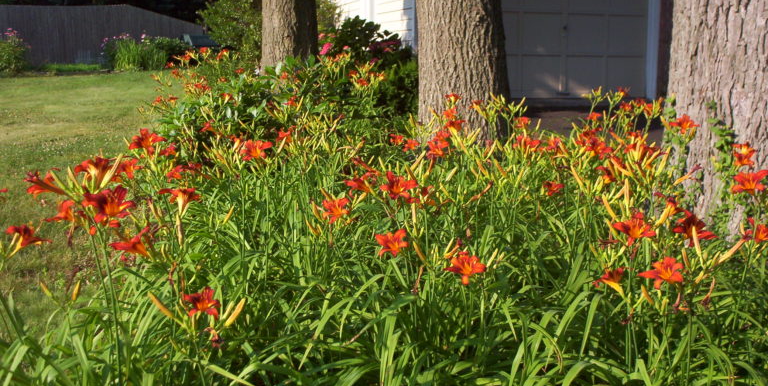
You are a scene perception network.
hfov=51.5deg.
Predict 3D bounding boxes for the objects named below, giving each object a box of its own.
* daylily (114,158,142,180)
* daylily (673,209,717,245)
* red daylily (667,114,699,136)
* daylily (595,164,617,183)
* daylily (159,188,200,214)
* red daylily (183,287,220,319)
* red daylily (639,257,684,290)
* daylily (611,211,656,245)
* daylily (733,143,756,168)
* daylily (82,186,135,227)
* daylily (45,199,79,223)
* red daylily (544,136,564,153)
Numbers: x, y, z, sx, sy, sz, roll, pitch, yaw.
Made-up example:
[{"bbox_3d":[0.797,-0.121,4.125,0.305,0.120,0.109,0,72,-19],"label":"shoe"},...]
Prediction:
[{"bbox_3d":[-0.851,-0.078,2.650,0.097,0.082,0.085,-5,13,-21],"label":"daylily"},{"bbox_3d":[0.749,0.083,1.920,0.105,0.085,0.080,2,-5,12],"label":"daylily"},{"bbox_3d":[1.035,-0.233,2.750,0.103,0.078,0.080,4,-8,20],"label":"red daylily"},{"bbox_3d":[0.974,-0.081,3.500,0.090,0.085,0.095,-8,15,-31],"label":"daylily"},{"bbox_3d":[-0.540,0.022,2.100,0.108,0.072,0.100,1,13,6],"label":"daylily"},{"bbox_3d":[-0.505,0.303,2.200,0.106,0.090,0.085,0,13,0],"label":"red daylily"},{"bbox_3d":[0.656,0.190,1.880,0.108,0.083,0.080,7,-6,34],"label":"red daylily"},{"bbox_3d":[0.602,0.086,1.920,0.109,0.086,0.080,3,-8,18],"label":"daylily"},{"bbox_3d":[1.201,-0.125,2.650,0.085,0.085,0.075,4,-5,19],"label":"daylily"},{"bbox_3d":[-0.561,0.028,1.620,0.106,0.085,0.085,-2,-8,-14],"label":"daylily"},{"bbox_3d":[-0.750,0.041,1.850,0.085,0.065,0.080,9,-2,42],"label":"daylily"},{"bbox_3d":[0.857,-0.244,4.000,0.100,0.085,0.085,4,13,18],"label":"red daylily"}]

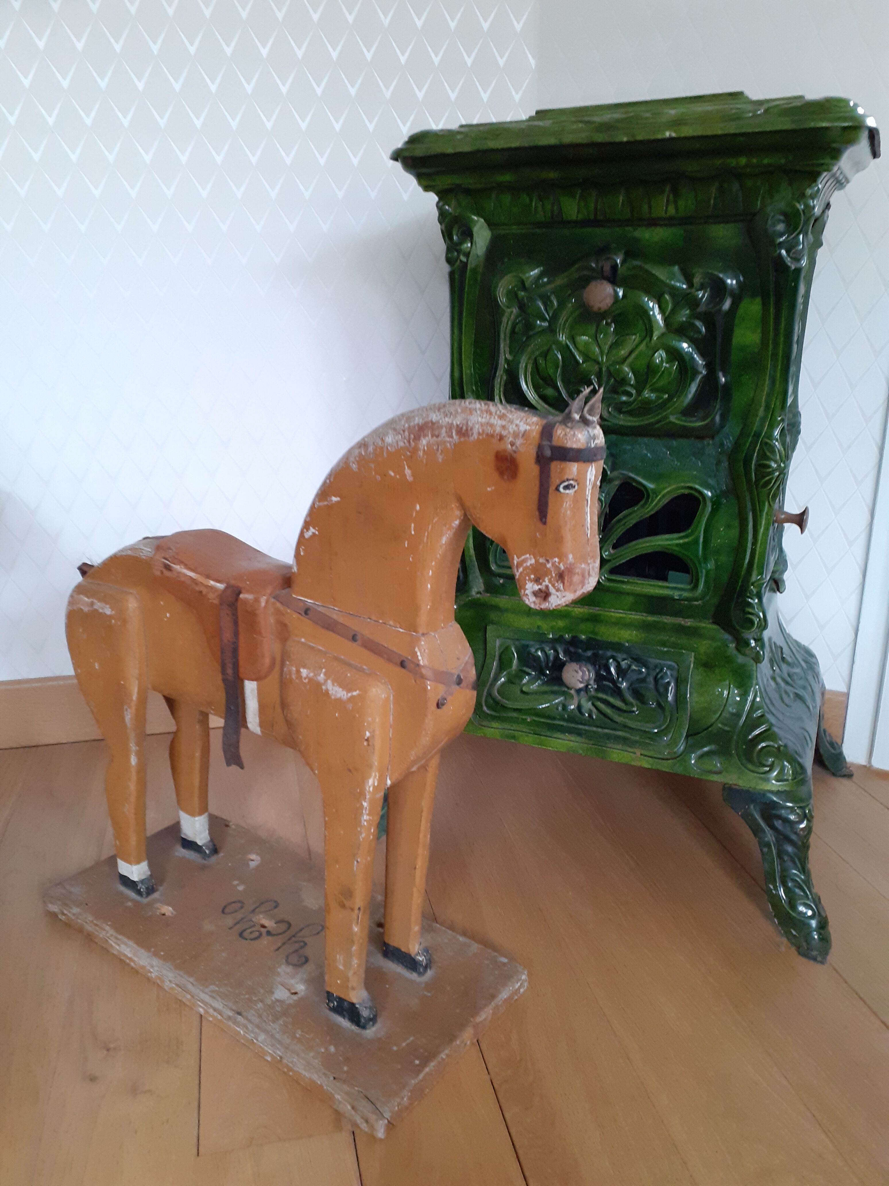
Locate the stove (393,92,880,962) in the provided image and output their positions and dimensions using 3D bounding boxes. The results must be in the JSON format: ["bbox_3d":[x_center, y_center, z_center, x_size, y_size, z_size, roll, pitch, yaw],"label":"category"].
[{"bbox_3d":[0.242,-0.105,1.127,0.560,0.840,0.431,8,21,23],"label":"stove"}]

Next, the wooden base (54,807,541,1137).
[{"bbox_3d":[-0.189,0.376,1.008,0.510,0.020,0.221,14,24,34],"label":"wooden base"}]

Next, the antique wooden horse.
[{"bbox_3d":[-0.149,0.090,0.883,0.637,0.603,0.140,14,24,34],"label":"antique wooden horse"}]

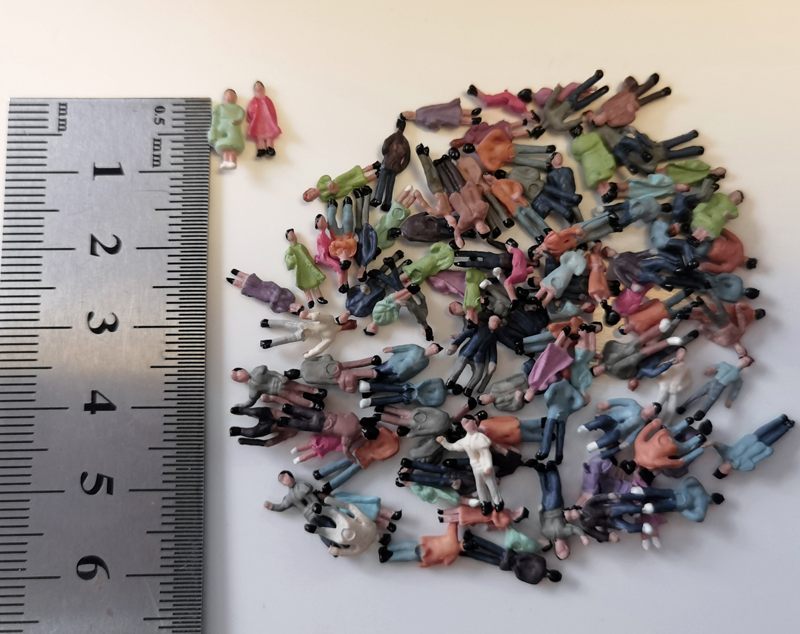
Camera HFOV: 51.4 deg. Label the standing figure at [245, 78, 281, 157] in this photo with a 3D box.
[{"bbox_3d":[-0.018,-0.026,0.107,0.004,0.003,0.010,-6,82,-2],"label":"standing figure"}]

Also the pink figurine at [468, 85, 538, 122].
[{"bbox_3d":[0.014,-0.028,0.108,0.010,0.003,0.004,32,82,3],"label":"pink figurine"}]

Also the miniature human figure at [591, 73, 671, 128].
[{"bbox_3d":[0.029,-0.028,0.107,0.012,0.003,0.005,-31,83,-5],"label":"miniature human figure"}]

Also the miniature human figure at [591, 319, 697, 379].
[{"bbox_3d":[0.029,0.004,0.102,0.012,0.003,0.005,-26,83,-5],"label":"miniature human figure"}]

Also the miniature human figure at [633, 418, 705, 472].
[{"bbox_3d":[0.031,0.016,0.100,0.011,0.004,0.006,-25,83,-5],"label":"miniature human figure"}]

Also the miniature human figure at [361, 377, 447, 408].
[{"bbox_3d":[0.001,0.009,0.102,0.012,0.003,0.003,-2,81,-1],"label":"miniature human figure"}]

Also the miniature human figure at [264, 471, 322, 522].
[{"bbox_3d":[-0.011,0.024,0.100,0.007,0.003,0.012,-37,84,-6],"label":"miniature human figure"}]

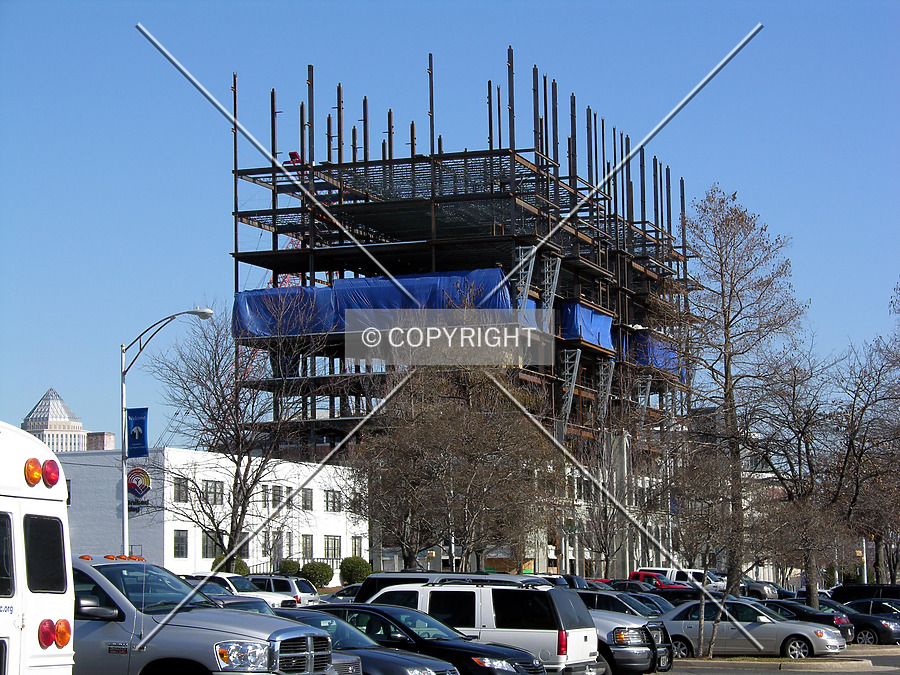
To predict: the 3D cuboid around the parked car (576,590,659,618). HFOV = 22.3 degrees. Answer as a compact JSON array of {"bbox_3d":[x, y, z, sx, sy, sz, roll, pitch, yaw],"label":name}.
[{"bbox_3d":[4.053,7.584,60.913,4.850,1.650,1.870,-3,-6,19],"label":"parked car"}]

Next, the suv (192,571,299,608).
[{"bbox_3d":[-7.097,8.088,69.870,4.900,1.800,1.850,-3,-6,20],"label":"suv"}]

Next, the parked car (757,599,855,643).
[{"bbox_3d":[7.826,7.315,58.056,4.750,1.420,1.800,-3,-6,18],"label":"parked car"}]

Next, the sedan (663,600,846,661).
[{"bbox_3d":[6.719,6.808,53.065,4.870,1.450,1.820,-3,-6,18],"label":"sedan"}]

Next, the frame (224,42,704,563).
[{"bbox_3d":[5.471,2.239,270.214,33.269,53.586,83.430,-3,-6,18],"label":"frame"}]

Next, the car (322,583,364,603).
[{"bbox_3d":[-3.233,10.426,89.923,4.600,1.460,1.780,-3,-6,19],"label":"car"}]

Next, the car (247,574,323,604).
[{"bbox_3d":[-6.878,8.918,77.406,4.650,1.770,1.820,-3,-6,19],"label":"car"}]

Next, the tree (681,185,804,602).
[{"bbox_3d":[10.239,2.310,80.187,4.800,15.536,4.800,-1,-6,0],"label":"tree"}]

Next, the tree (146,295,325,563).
[{"bbox_3d":[-10.726,5.635,116.076,9.300,15.548,9.300,-1,-6,0],"label":"tree"}]

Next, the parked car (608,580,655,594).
[{"bbox_3d":[7.779,11.248,98.924,4.600,1.440,1.770,-3,-6,19],"label":"parked car"}]

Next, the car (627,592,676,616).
[{"bbox_3d":[5.161,7.831,63.421,4.750,1.500,1.800,-3,-6,19],"label":"car"}]

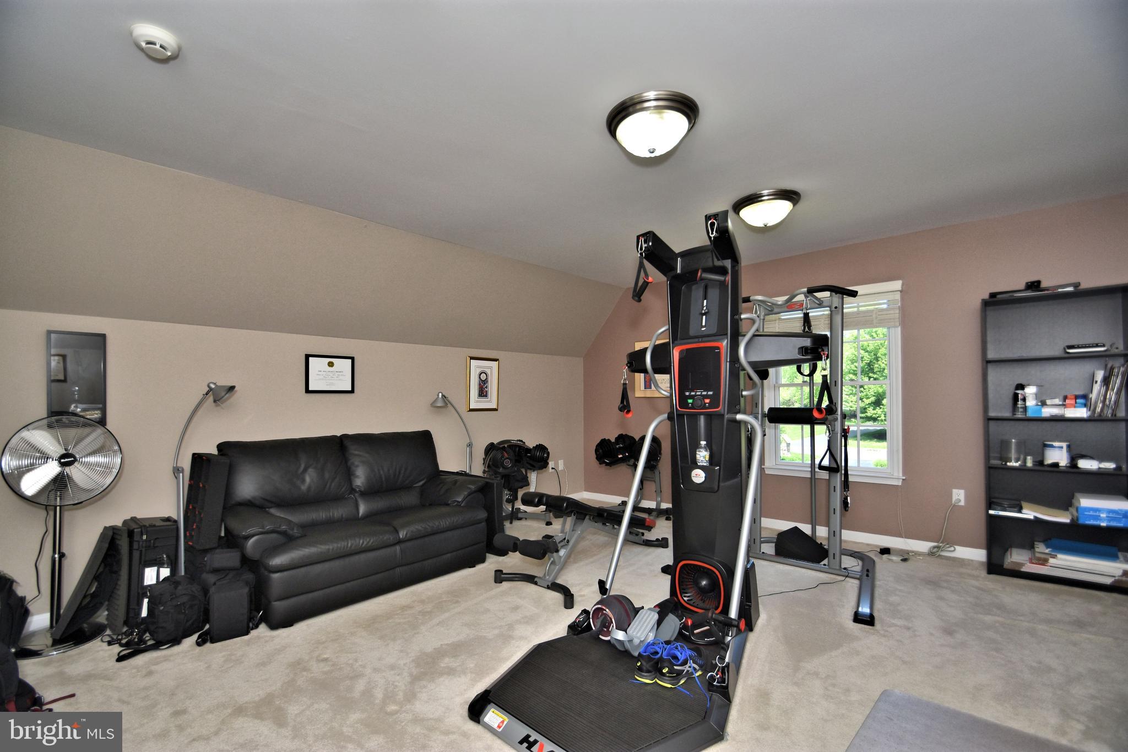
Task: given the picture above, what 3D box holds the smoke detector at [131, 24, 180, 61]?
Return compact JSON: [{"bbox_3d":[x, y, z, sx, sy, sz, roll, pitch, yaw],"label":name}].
[{"bbox_3d":[-1.339,-1.092,1.542,0.130,0.046,0.130,-2,-3,44],"label":"smoke detector"}]

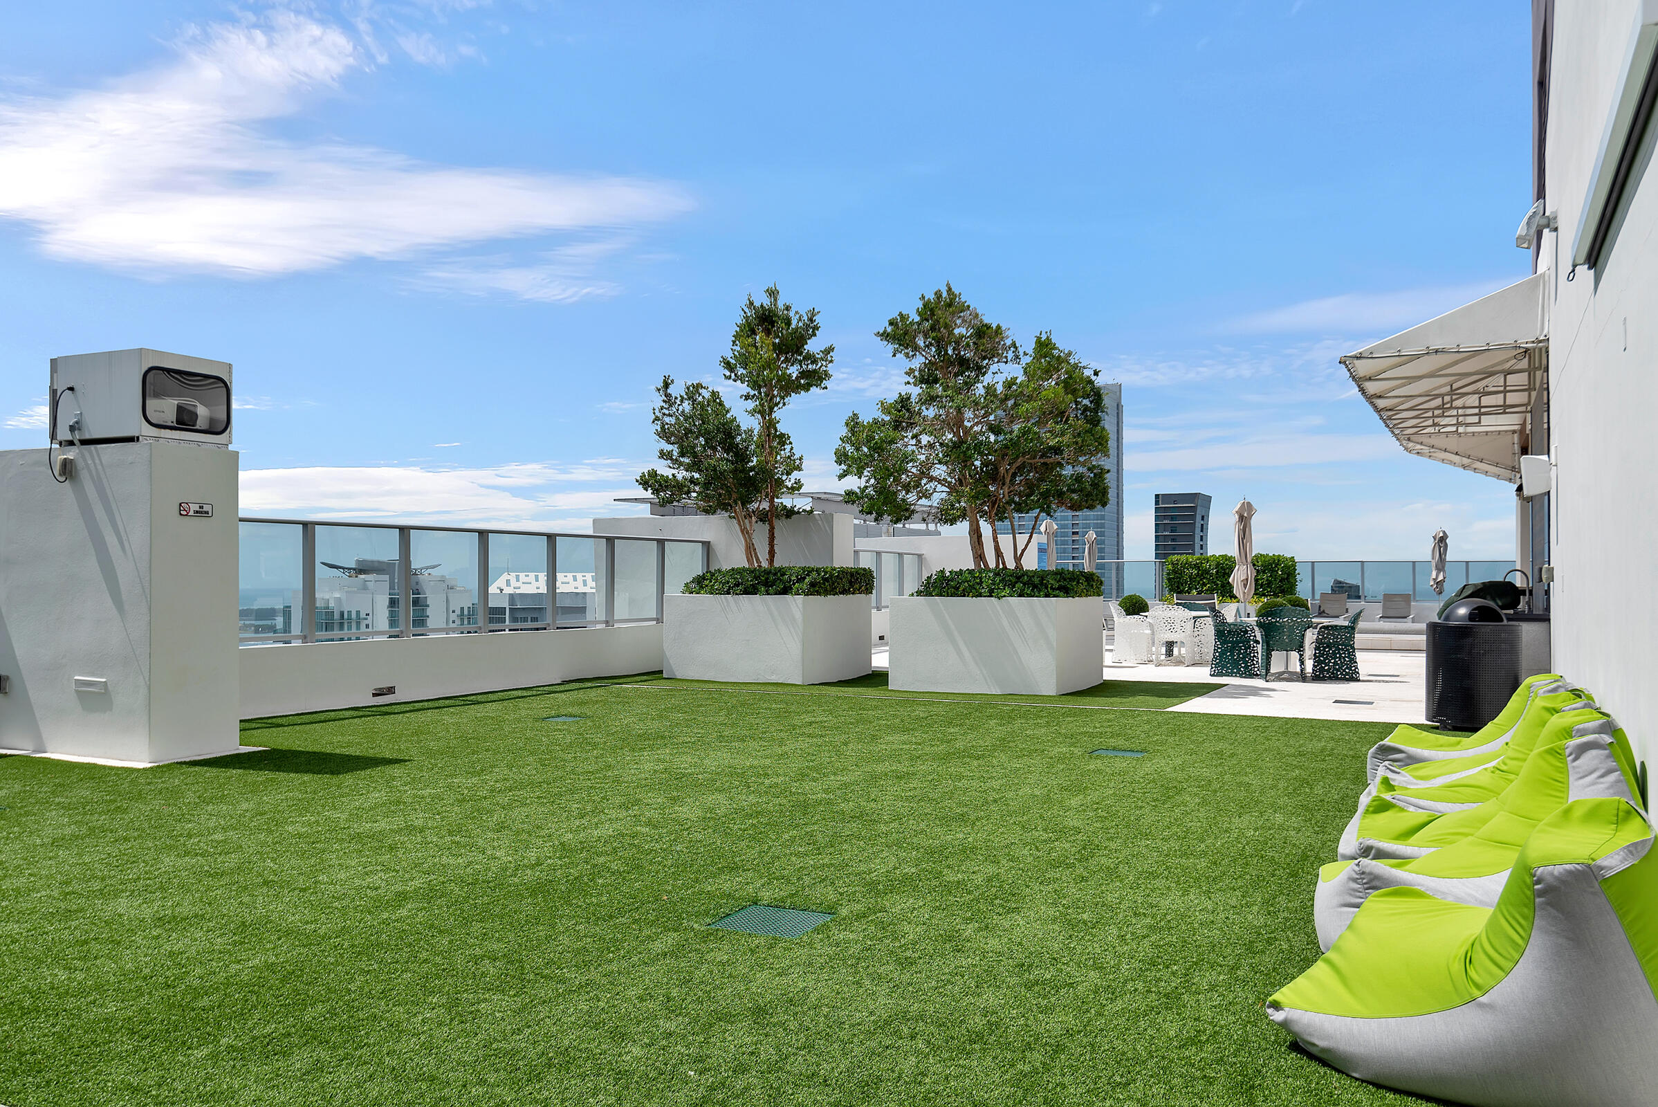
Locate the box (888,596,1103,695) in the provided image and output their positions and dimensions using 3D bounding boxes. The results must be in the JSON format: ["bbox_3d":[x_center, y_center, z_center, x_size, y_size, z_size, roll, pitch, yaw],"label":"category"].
[{"bbox_3d":[1.874,0.964,13.654,1.828,0.973,1.833,-1,-1,27],"label":"box"}]

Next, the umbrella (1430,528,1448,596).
[{"bbox_3d":[14.575,0.615,29.707,0.483,2.377,0.483,-1,-1,26],"label":"umbrella"}]

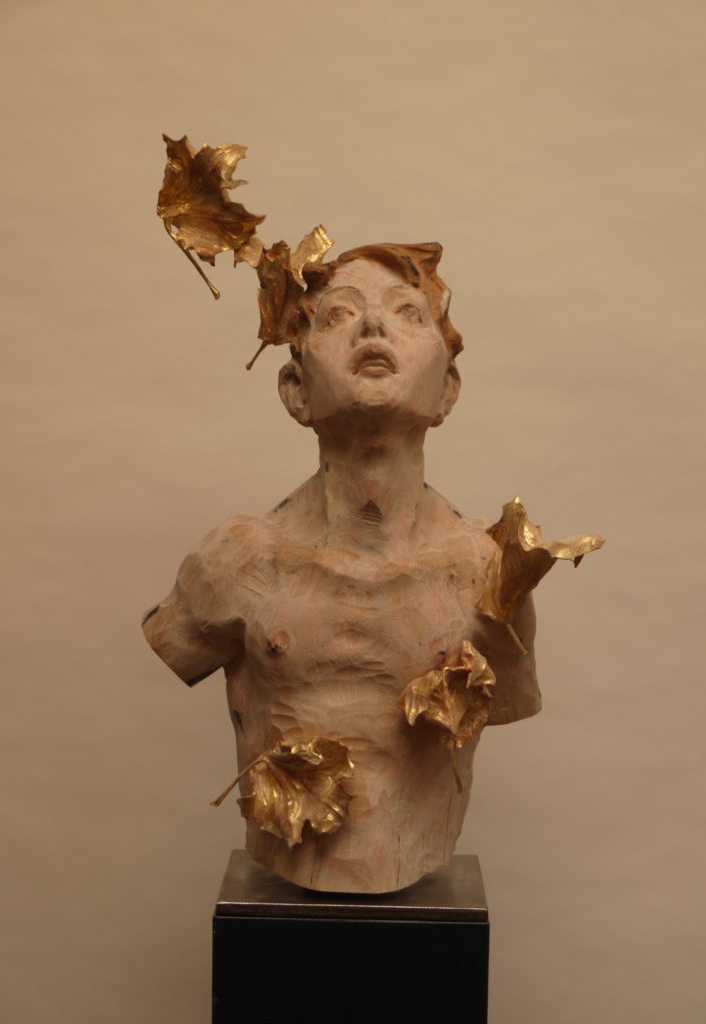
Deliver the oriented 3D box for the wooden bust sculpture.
[{"bbox_3d":[0.018,-0.002,2.340,0.445,0.720,0.285,1,3,-2],"label":"wooden bust sculpture"}]

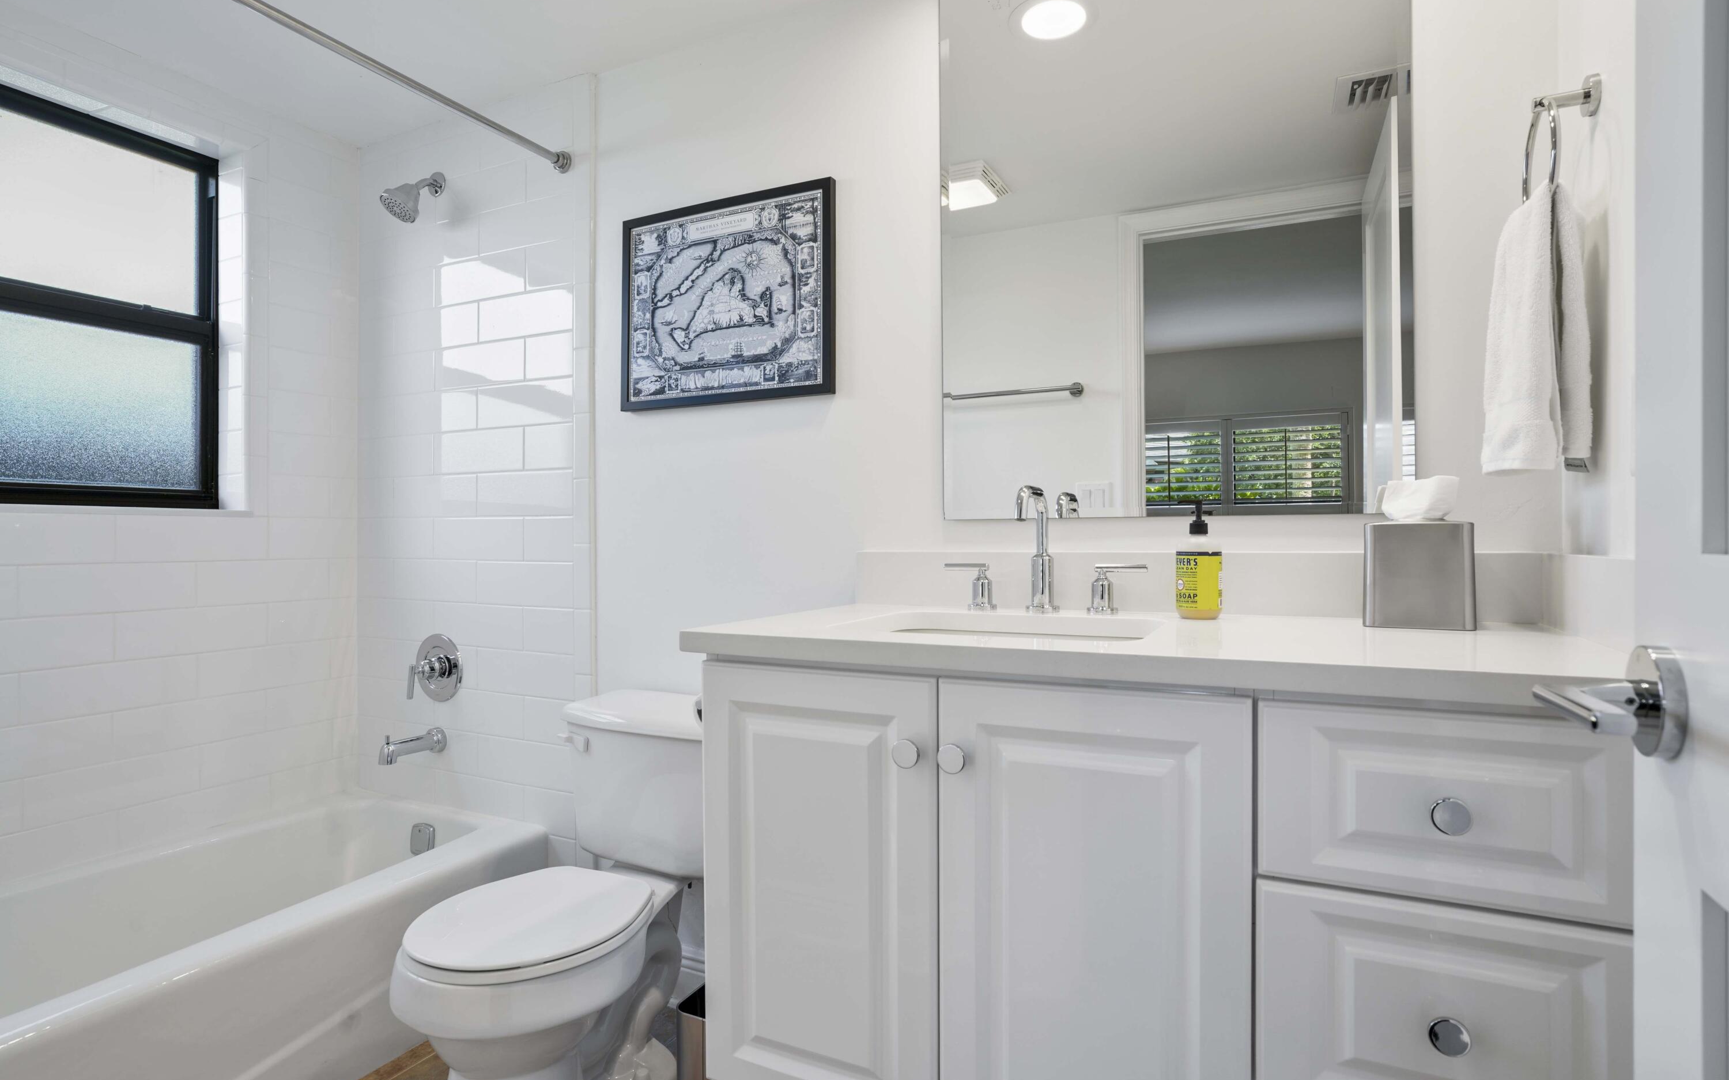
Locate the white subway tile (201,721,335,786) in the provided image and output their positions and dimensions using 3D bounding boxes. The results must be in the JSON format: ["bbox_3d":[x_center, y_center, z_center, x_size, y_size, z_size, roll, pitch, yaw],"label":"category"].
[{"bbox_3d":[-1.520,0.546,2.200,0.009,0.108,0.318,0,0,26],"label":"white subway tile"}]

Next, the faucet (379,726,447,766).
[{"bbox_3d":[-1.139,0.519,2.181,0.064,0.074,0.150,0,0,26],"label":"faucet"}]

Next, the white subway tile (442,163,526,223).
[{"bbox_3d":[-0.959,-0.867,2.159,0.319,0.106,0.010,0,0,26],"label":"white subway tile"}]

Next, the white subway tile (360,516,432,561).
[{"bbox_3d":[-1.254,-0.005,2.319,0.312,0.107,0.010,0,0,26],"label":"white subway tile"}]

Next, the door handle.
[{"bbox_3d":[0.435,0.097,0.497,0.065,0.066,0.138,0,0,26],"label":"door handle"}]

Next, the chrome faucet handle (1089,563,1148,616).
[{"bbox_3d":[0.407,0.079,1.392,0.094,0.078,0.049,0,0,26],"label":"chrome faucet handle"}]

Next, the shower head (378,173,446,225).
[{"bbox_3d":[-1.115,-0.855,2.124,0.092,0.153,0.150,0,0,26],"label":"shower head"}]

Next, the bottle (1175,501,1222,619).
[{"bbox_3d":[0.524,0.032,1.353,0.067,0.186,0.067,0,0,11],"label":"bottle"}]

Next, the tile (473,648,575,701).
[{"bbox_3d":[-0.808,0.319,2.061,0.312,0.105,0.009,0,0,26],"label":"tile"}]

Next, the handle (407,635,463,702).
[{"bbox_3d":[-1.119,0.333,2.196,0.177,0.177,0.093,0,0,26],"label":"handle"}]

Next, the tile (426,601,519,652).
[{"bbox_3d":[-0.971,0.214,2.181,0.315,0.107,0.010,0,0,26],"label":"tile"}]

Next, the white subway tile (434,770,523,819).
[{"bbox_3d":[-0.980,0.654,2.198,0.318,0.101,0.009,0,0,26],"label":"white subway tile"}]

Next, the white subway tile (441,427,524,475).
[{"bbox_3d":[-0.970,-0.222,2.179,0.315,0.107,0.010,0,0,26],"label":"white subway tile"}]

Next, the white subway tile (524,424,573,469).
[{"bbox_3d":[-0.756,-0.221,2.082,0.157,0.108,0.009,0,0,26],"label":"white subway tile"}]

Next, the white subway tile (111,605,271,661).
[{"bbox_3d":[-1.601,0.217,2.072,0.009,0.108,0.324,0,0,26],"label":"white subway tile"}]

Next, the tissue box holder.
[{"bbox_3d":[0.748,0.047,1.171,0.123,0.137,0.123,0,0,26],"label":"tissue box holder"}]

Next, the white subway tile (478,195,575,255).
[{"bbox_3d":[-0.805,-0.749,2.058,0.312,0.105,0.009,0,0,26],"label":"white subway tile"}]

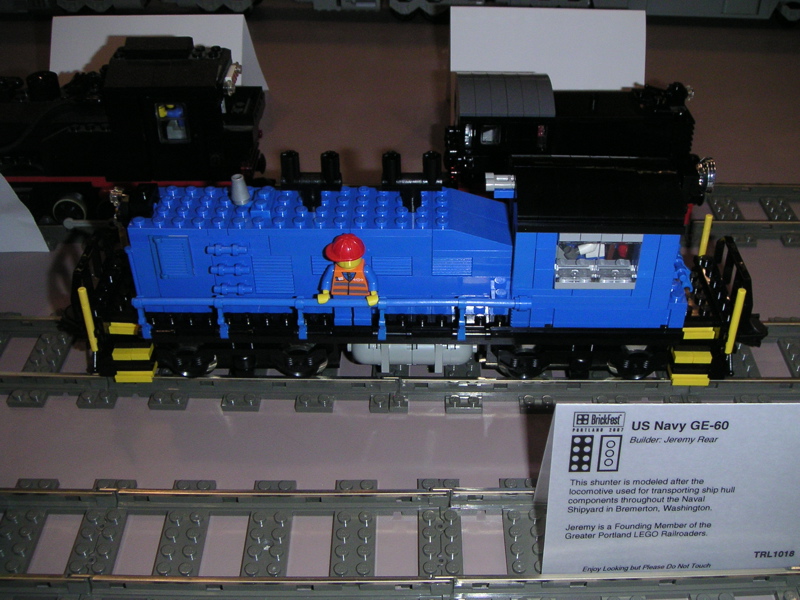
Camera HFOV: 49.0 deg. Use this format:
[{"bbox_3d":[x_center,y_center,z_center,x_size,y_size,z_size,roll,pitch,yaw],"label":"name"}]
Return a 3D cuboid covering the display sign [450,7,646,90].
[{"bbox_3d":[0.102,-0.174,0.616,0.137,0.065,0.042,1,37,2],"label":"display sign"}]

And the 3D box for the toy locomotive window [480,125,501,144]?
[{"bbox_3d":[0.046,-0.085,0.449,0.010,0.012,0.004,0,37,1],"label":"toy locomotive window"}]

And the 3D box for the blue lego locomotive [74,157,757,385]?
[{"bbox_3d":[0.006,-0.016,0.366,0.304,0.100,0.054,0,37,1],"label":"blue lego locomotive"}]

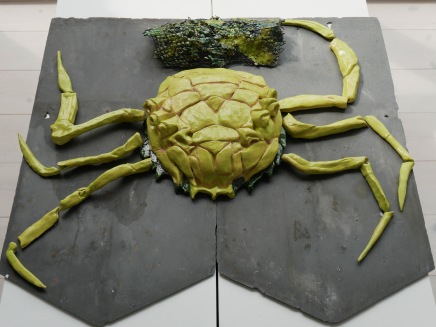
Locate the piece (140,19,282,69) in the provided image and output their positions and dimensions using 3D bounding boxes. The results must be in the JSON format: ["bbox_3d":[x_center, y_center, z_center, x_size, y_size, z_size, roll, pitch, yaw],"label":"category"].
[{"bbox_3d":[-0.007,-0.204,1.104,0.232,0.055,0.075,0,54,-1],"label":"piece"}]

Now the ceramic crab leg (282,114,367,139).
[{"bbox_3d":[0.167,-0.058,1.015,0.135,0.030,0.038,0,54,-1],"label":"ceramic crab leg"}]

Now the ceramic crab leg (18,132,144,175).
[{"bbox_3d":[-0.207,-0.014,0.978,0.188,0.030,0.068,0,54,-1],"label":"ceramic crab leg"}]

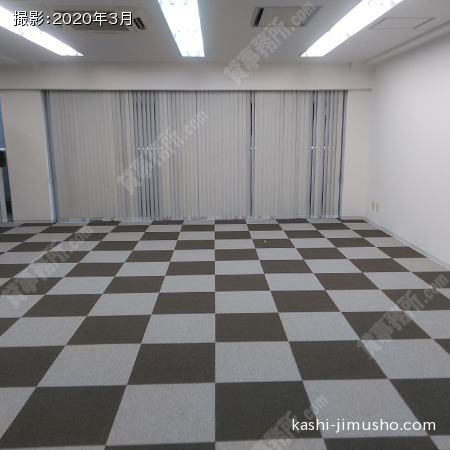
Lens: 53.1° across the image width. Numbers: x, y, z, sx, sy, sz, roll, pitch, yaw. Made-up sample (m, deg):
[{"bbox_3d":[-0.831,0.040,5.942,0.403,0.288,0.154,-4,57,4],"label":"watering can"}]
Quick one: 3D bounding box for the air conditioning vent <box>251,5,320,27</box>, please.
[{"bbox_3d":[0.527,-1.892,4.107,0.548,0.060,0.730,-1,12,-1],"label":"air conditioning vent"}]

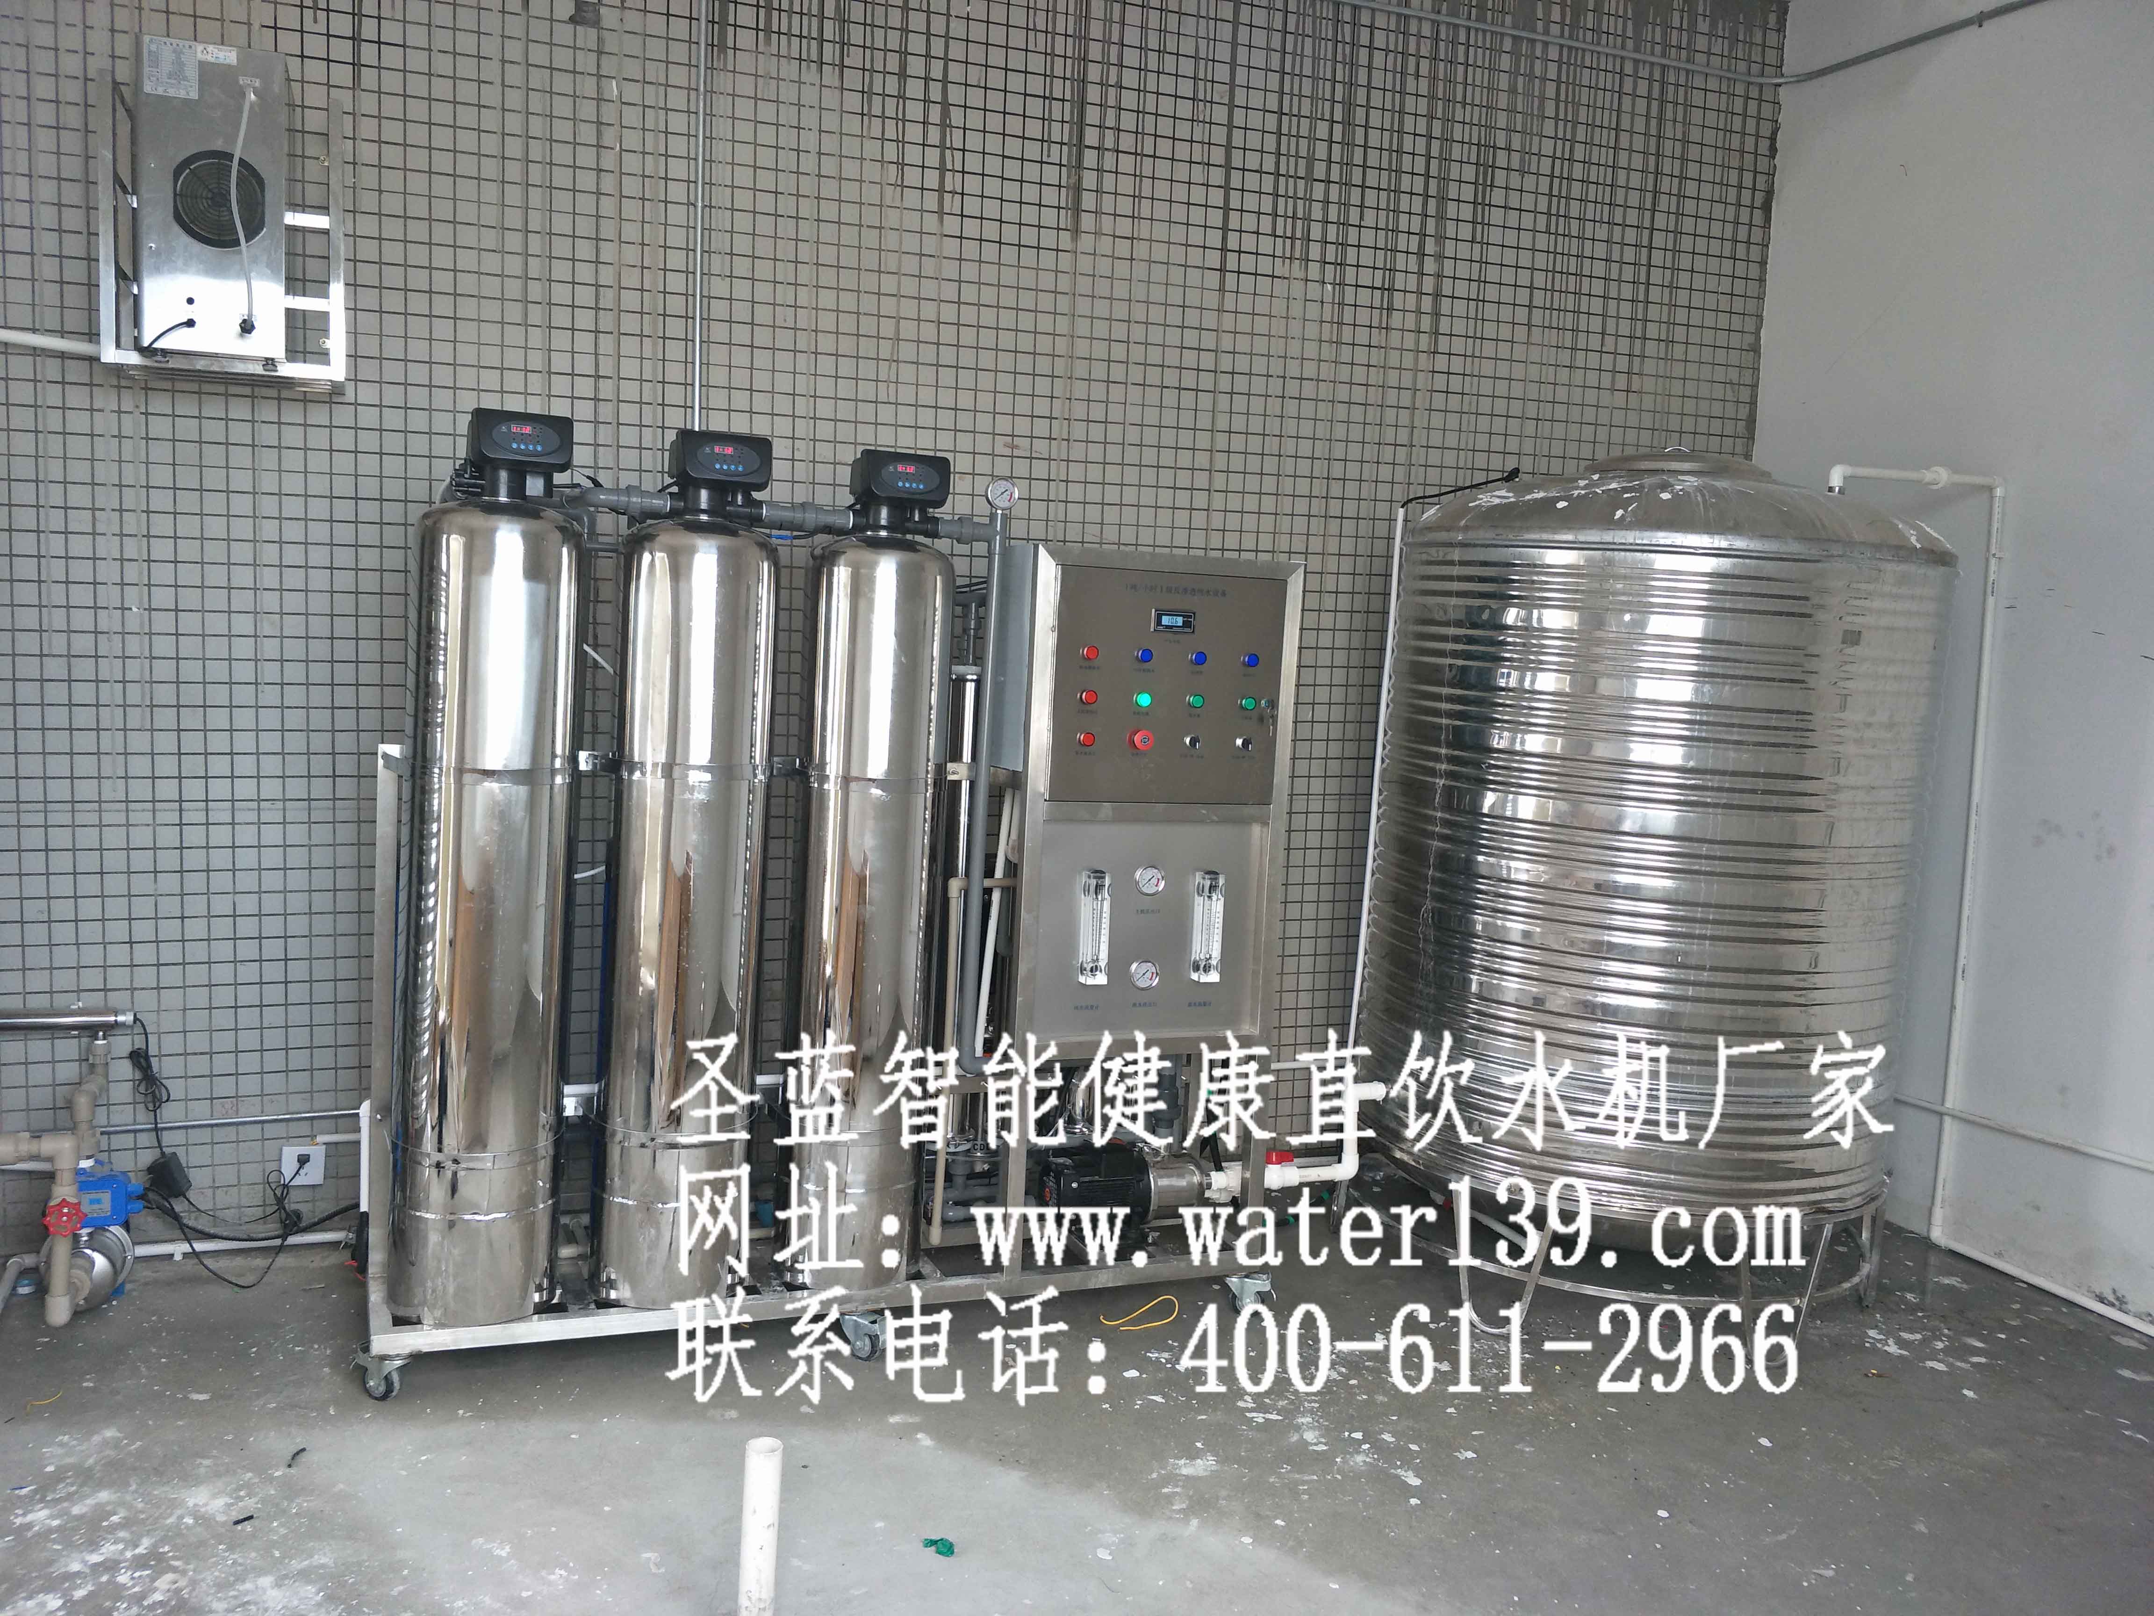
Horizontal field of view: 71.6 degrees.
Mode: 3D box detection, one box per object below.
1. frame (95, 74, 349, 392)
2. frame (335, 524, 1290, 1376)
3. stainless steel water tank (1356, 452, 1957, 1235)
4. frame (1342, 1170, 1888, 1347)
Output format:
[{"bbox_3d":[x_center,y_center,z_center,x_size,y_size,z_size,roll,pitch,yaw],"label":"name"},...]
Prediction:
[{"bbox_3d":[-1.732,-1.151,3.060,0.425,0.535,0.280,-1,7,-23],"label":"frame"},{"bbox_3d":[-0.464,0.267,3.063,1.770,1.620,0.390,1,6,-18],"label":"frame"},{"bbox_3d":[1.303,0.030,3.505,1.170,1.700,1.170,1,6,-18],"label":"stainless steel water tank"},{"bbox_3d":[1.252,0.925,3.600,1.160,0.310,1.160,1,6,-18],"label":"frame"}]

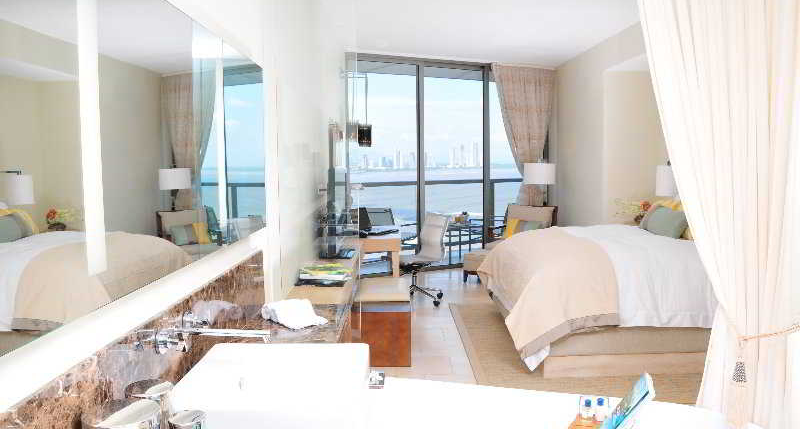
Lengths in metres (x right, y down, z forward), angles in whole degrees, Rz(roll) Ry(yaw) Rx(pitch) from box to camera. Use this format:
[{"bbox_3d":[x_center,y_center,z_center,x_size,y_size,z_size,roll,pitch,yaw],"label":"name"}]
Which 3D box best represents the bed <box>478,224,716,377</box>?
[{"bbox_3d":[1.961,0.533,4.937,2.150,0.770,2.150,-1,5,0],"label":"bed"}]

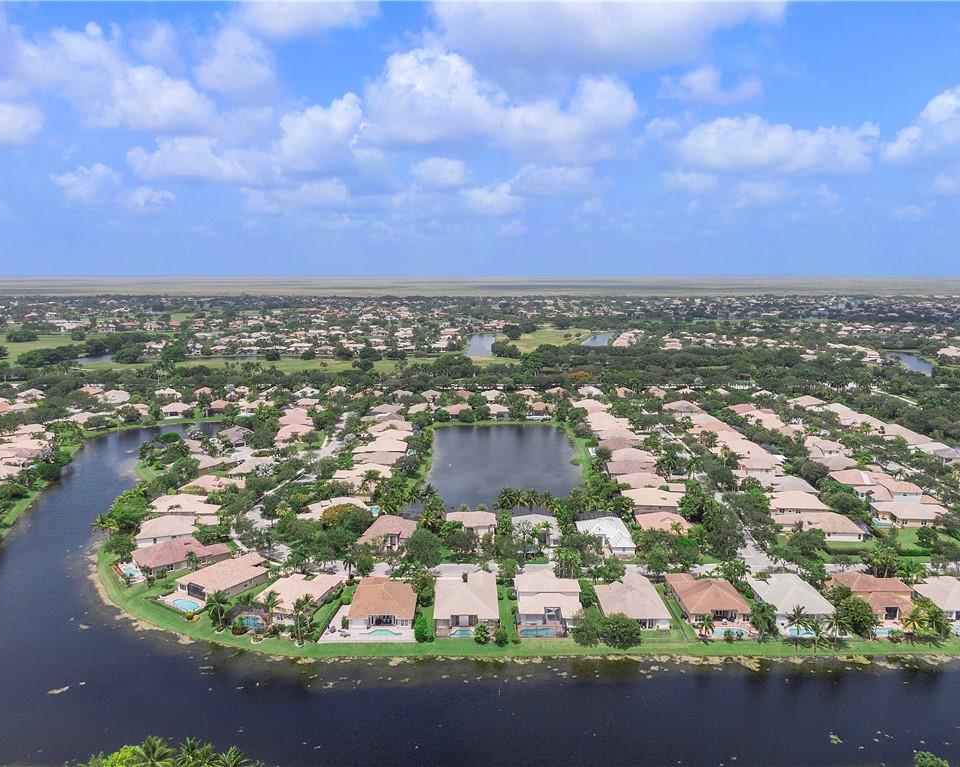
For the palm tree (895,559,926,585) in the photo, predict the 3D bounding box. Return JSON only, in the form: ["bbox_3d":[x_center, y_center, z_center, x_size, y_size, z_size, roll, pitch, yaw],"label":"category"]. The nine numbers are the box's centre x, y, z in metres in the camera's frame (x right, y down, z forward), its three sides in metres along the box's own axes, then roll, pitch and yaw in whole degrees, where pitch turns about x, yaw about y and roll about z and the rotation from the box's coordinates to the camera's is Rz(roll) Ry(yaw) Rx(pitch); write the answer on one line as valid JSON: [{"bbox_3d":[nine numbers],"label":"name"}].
[{"bbox_3d":[120.800,53.370,199.920,8.300,7.800,8.300,0,9,0],"label":"palm tree"}]

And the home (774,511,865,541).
[{"bbox_3d":[105.710,44.480,224.520,24.200,6.200,15.580,0,9,0],"label":"home"}]

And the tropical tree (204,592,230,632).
[{"bbox_3d":[-64.600,56.260,177.100,6.300,9.000,6.300,0,9,0],"label":"tropical tree"}]

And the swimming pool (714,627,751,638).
[{"bbox_3d":[57.620,57.510,162.410,8.200,1.000,5.130,0,9,0],"label":"swimming pool"}]

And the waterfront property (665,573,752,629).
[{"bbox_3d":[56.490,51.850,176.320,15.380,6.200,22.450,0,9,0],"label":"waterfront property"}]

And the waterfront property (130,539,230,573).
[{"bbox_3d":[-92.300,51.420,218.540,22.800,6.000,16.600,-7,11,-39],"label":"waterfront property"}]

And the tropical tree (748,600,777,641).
[{"bbox_3d":[68.000,57.080,171.150,6.500,9.200,6.500,0,9,0],"label":"tropical tree"}]

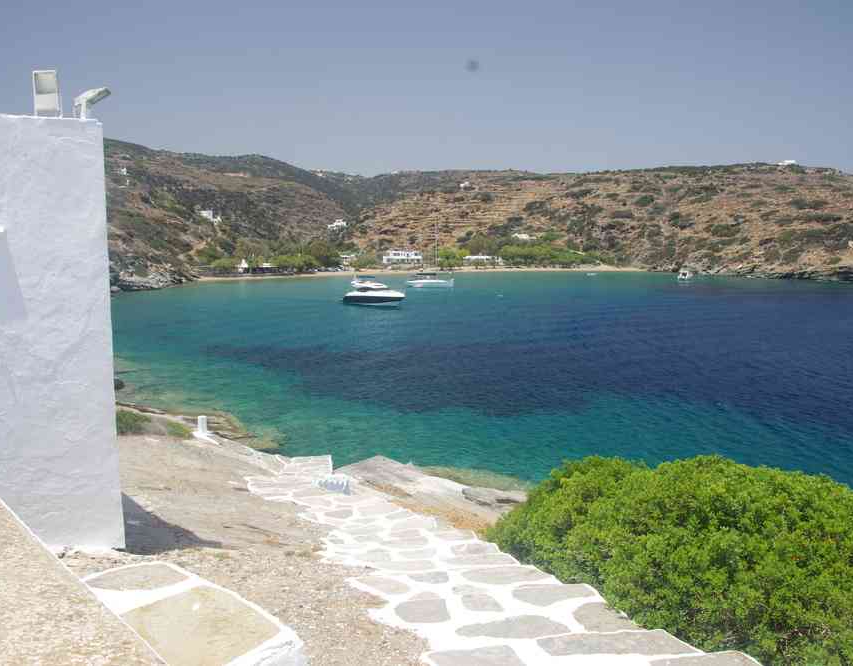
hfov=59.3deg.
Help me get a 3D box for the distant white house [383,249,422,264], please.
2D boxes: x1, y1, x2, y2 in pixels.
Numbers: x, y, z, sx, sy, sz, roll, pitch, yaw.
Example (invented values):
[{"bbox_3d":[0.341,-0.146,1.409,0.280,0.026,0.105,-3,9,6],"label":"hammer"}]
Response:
[{"bbox_3d":[-10.037,-32.248,320.000,17.000,5.900,9.000,-1,7,-9],"label":"distant white house"}]

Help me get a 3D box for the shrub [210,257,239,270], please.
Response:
[{"bbox_3d":[-70.641,-24.305,262.000,10.000,4.700,8.000,-1,7,-11],"label":"shrub"}]

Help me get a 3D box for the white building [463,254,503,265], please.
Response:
[{"bbox_3d":[24.042,-30.790,316.000,16.500,4.000,8.000,-1,7,-6],"label":"white building"}]

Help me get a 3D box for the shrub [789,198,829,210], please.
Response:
[{"bbox_3d":[168.700,-56.600,330.000,16.000,4.400,8.000,3,8,24],"label":"shrub"}]

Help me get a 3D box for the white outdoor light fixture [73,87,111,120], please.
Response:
[{"bbox_3d":[-2.586,-1.777,5.800,0.250,0.250,0.200,-5,9,-36],"label":"white outdoor light fixture"}]

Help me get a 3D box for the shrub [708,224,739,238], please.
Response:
[{"bbox_3d":[118.532,-40.571,298.000,12.000,4.800,8.000,3,8,21],"label":"shrub"}]

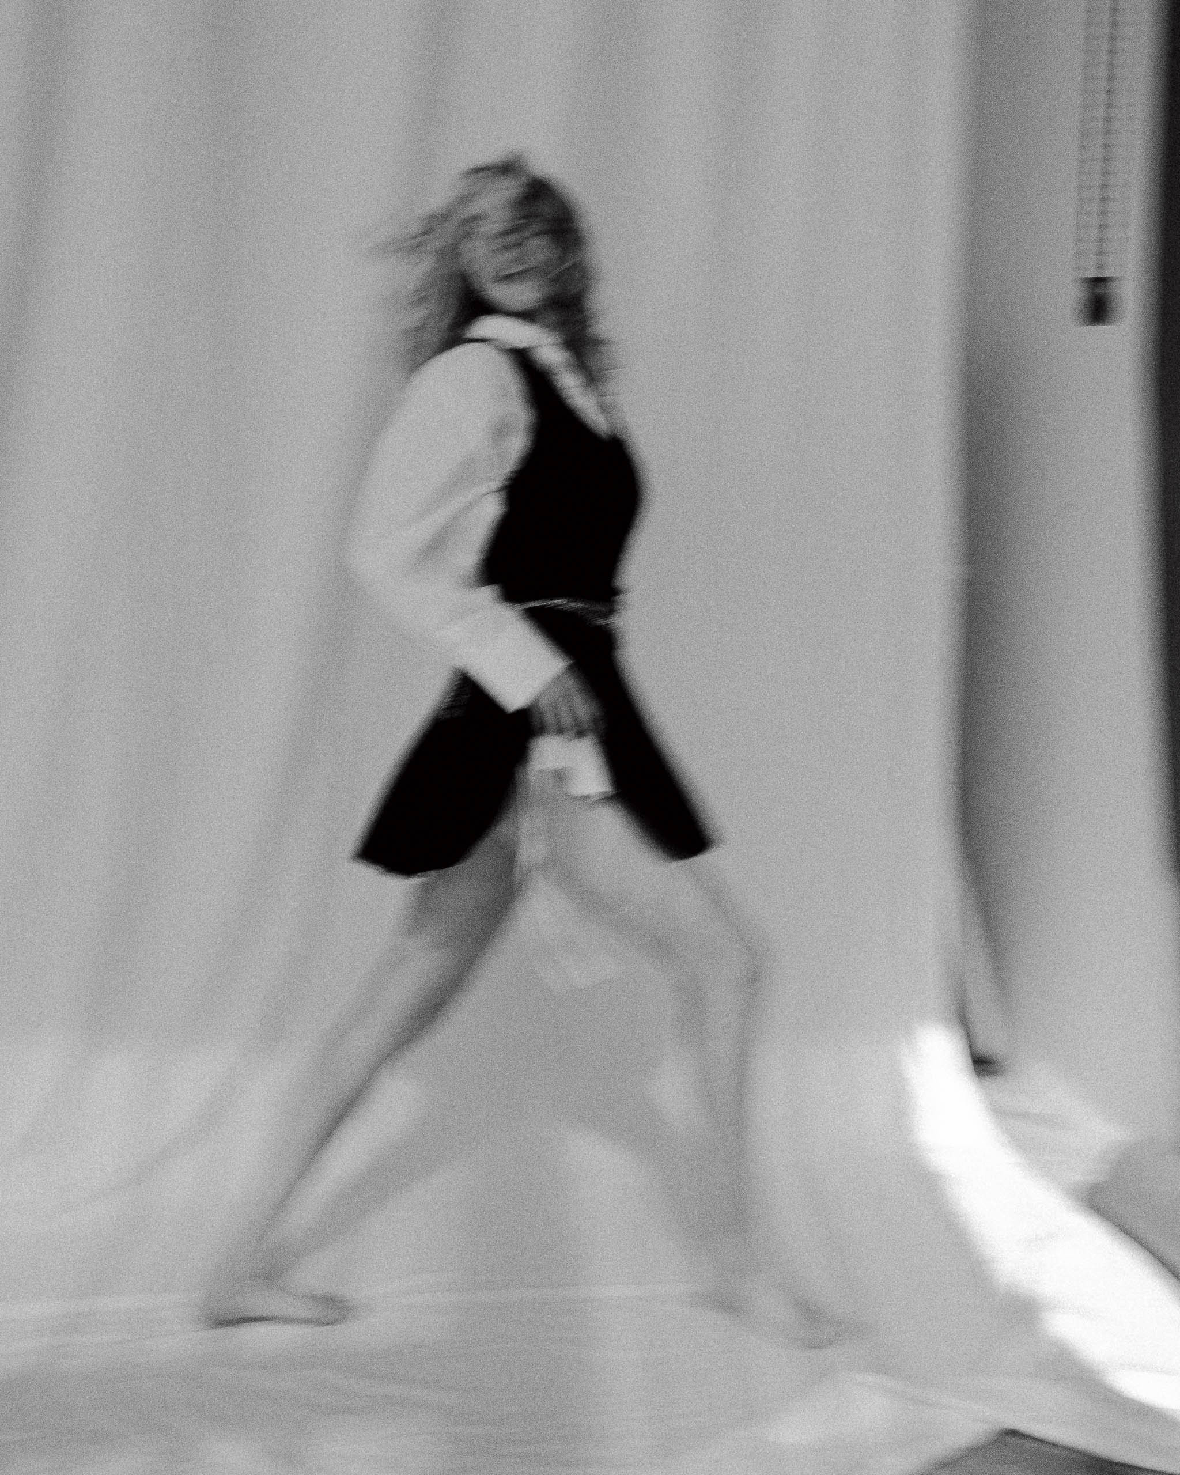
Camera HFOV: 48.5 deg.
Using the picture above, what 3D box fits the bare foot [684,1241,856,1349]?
[{"bbox_3d":[0.260,0.790,1.870,0.240,0.100,0.092,2,5,28],"label":"bare foot"}]

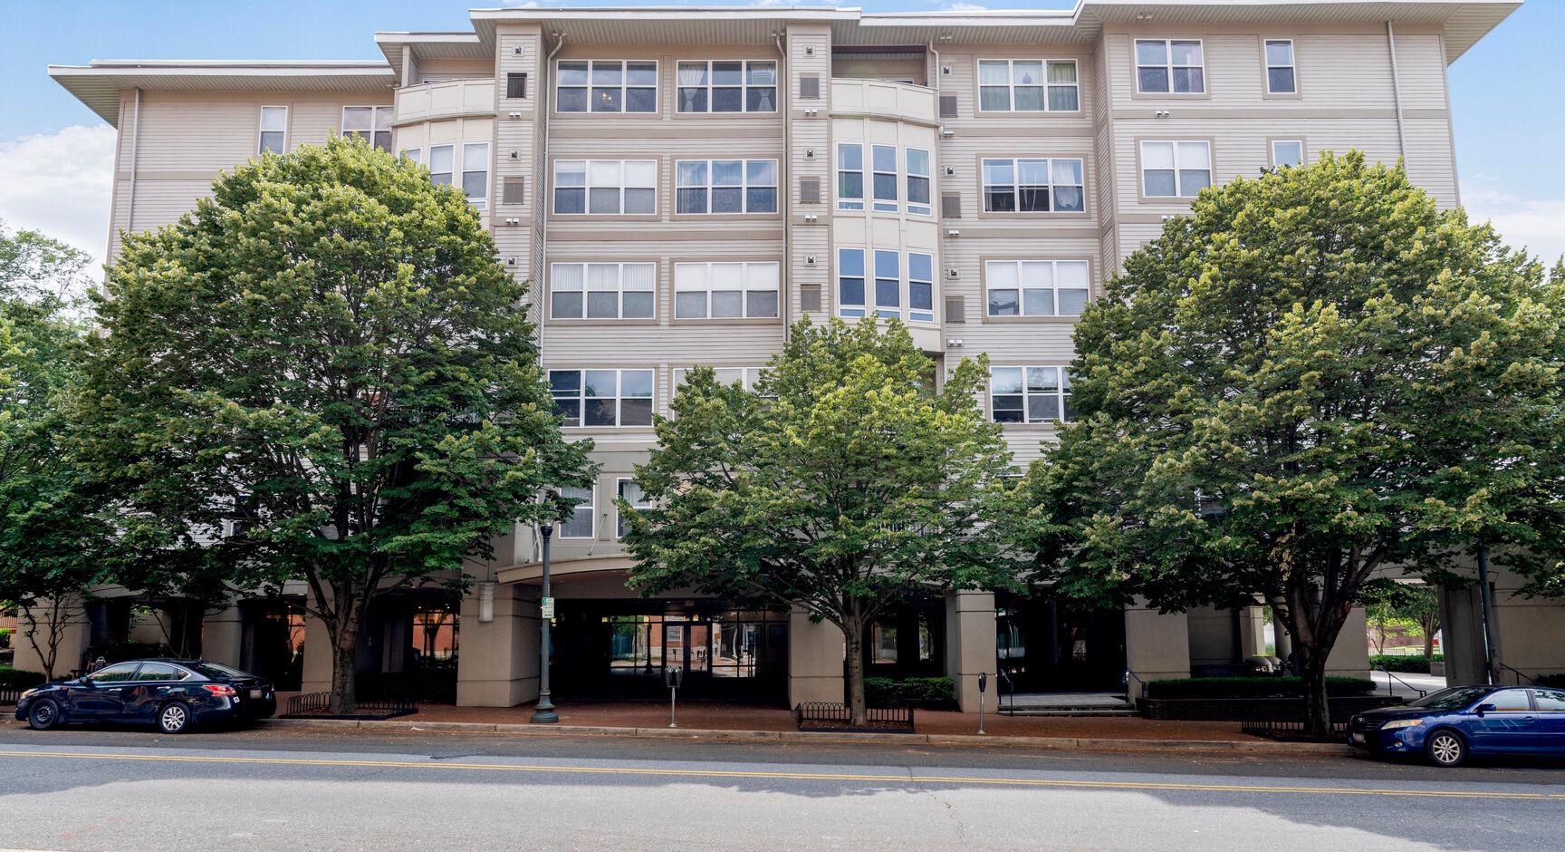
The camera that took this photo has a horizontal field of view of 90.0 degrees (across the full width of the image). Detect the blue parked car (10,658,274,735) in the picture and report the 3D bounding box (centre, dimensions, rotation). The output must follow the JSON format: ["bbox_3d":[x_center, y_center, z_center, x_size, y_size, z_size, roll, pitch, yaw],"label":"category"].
[{"bbox_3d":[-13.550,5.740,16.850,4.860,1.470,1.830,-1,-10,3],"label":"blue parked car"}]

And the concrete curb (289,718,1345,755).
[{"bbox_3d":[0.170,6.840,17.300,23.900,0.170,0.250,0,-10,3],"label":"concrete curb"}]

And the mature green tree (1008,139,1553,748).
[{"bbox_3d":[11.000,0.380,18.000,11.200,13.400,10.300,-1,-10,3],"label":"mature green tree"}]

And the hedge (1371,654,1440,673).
[{"bbox_3d":[29.600,11.200,37.000,4.200,0.880,1.200,0,-10,0],"label":"hedge"}]

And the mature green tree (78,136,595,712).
[{"bbox_3d":[-10.000,-0.050,19.000,11.000,13.900,10.300,-1,-10,3],"label":"mature green tree"}]

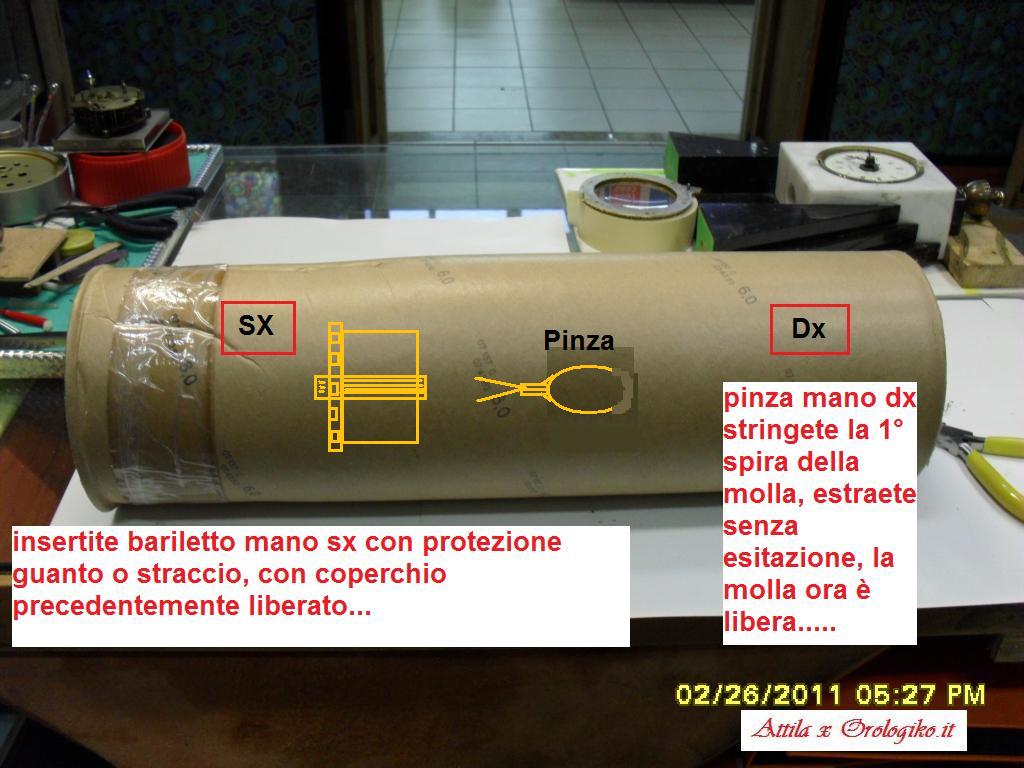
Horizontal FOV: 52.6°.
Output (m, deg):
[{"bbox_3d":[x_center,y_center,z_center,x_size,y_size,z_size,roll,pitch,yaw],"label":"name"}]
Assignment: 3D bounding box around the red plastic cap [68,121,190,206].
[{"bbox_3d":[-0.371,-0.214,1.009,0.110,0.049,0.110,0,32,-3],"label":"red plastic cap"}]

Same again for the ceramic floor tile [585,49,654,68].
[{"bbox_3d":[0.525,-1.602,5.142,0.320,0.010,0.320,0,32,-3],"label":"ceramic floor tile"}]

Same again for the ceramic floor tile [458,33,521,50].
[{"bbox_3d":[-0.126,-1.679,5.096,0.304,0.010,0.304,0,32,-3],"label":"ceramic floor tile"}]

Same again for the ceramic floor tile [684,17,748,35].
[{"bbox_3d":[1.142,-1.949,5.715,0.320,0.010,0.320,0,32,-3],"label":"ceramic floor tile"}]

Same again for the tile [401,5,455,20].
[{"bbox_3d":[-0.459,-2.021,5.652,0.307,0.010,0.307,0,32,-3],"label":"tile"}]

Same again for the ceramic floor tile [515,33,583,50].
[{"bbox_3d":[0.190,-1.772,5.400,0.320,0.010,0.320,0,32,-3],"label":"ceramic floor tile"}]

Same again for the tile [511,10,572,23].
[{"bbox_3d":[0.155,-2.024,5.679,0.307,0.010,0.307,0,32,-3],"label":"tile"}]

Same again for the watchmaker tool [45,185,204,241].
[{"bbox_3d":[-0.363,-0.159,0.972,0.140,0.020,0.100,-7,33,-12],"label":"watchmaker tool"}]

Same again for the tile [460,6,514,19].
[{"bbox_3d":[-0.150,-2.004,5.609,0.304,0.010,0.304,0,32,-3],"label":"tile"}]

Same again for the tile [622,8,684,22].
[{"bbox_3d":[0.807,-2.119,5.973,0.320,0.010,0.320,0,32,-3],"label":"tile"}]

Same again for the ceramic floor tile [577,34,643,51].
[{"bbox_3d":[0.486,-1.698,5.174,0.307,0.010,0.307,0,32,-3],"label":"ceramic floor tile"}]

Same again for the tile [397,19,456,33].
[{"bbox_3d":[-0.442,-1.840,5.339,0.304,0.010,0.304,0,32,-3],"label":"tile"}]

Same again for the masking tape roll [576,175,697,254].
[{"bbox_3d":[0.120,-0.162,0.993,0.111,0.037,0.111,1,32,-1],"label":"masking tape roll"}]

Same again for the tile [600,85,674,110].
[{"bbox_3d":[0.551,-1.258,4.598,0.320,0.010,0.320,0,32,-3],"label":"tile"}]

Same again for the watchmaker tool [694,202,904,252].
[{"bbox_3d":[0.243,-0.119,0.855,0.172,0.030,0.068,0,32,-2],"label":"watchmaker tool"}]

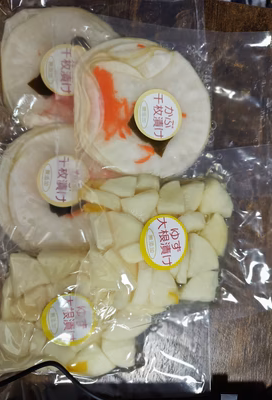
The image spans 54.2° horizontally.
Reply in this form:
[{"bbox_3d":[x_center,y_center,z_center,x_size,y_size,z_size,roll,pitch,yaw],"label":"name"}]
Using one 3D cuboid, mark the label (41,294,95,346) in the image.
[{"bbox_3d":[-0.058,0.104,0.232,0.049,0.003,0.049,-4,92,-7],"label":"label"}]

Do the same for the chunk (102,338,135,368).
[{"bbox_3d":[-0.015,0.138,0.248,0.030,0.024,0.028,0,87,-3],"label":"chunk"}]

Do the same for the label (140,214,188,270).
[{"bbox_3d":[0.025,0.036,0.230,0.049,0.004,0.049,-5,88,-26],"label":"label"}]

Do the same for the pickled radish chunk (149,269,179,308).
[{"bbox_3d":[0.025,0.078,0.245,0.026,0.025,0.034,0,87,-3],"label":"pickled radish chunk"}]

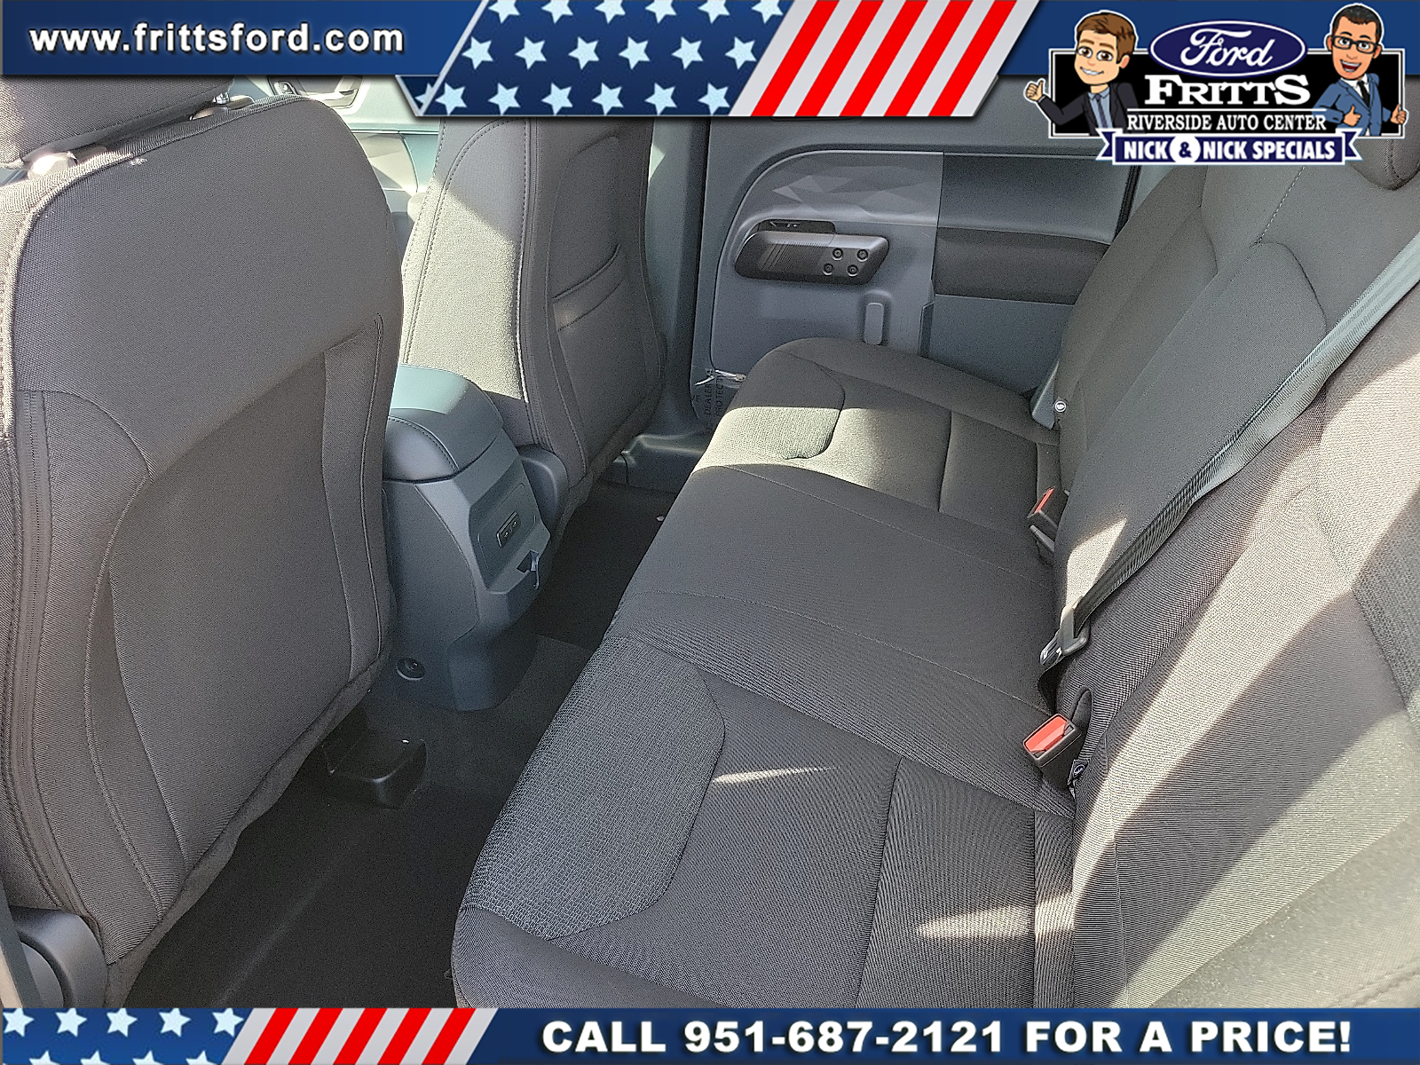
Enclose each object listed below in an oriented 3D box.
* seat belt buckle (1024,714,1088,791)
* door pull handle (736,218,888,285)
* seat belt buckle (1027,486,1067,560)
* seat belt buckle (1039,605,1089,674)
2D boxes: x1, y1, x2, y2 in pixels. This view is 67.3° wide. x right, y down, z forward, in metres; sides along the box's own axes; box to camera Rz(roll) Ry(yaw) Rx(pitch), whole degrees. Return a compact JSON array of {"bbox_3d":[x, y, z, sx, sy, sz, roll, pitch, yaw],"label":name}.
[{"bbox_3d":[0.335,0.212,1.026,0.048,0.068,0.028,-38,41,1],"label":"seat belt buckle"},{"bbox_3d":[0.167,-0.459,1.755,0.247,0.085,0.050,7,33,13],"label":"door pull handle"},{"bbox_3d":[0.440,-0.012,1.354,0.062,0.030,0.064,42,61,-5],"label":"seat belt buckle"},{"bbox_3d":[0.385,0.112,1.160,0.020,0.078,0.065,25,40,-8],"label":"seat belt buckle"}]

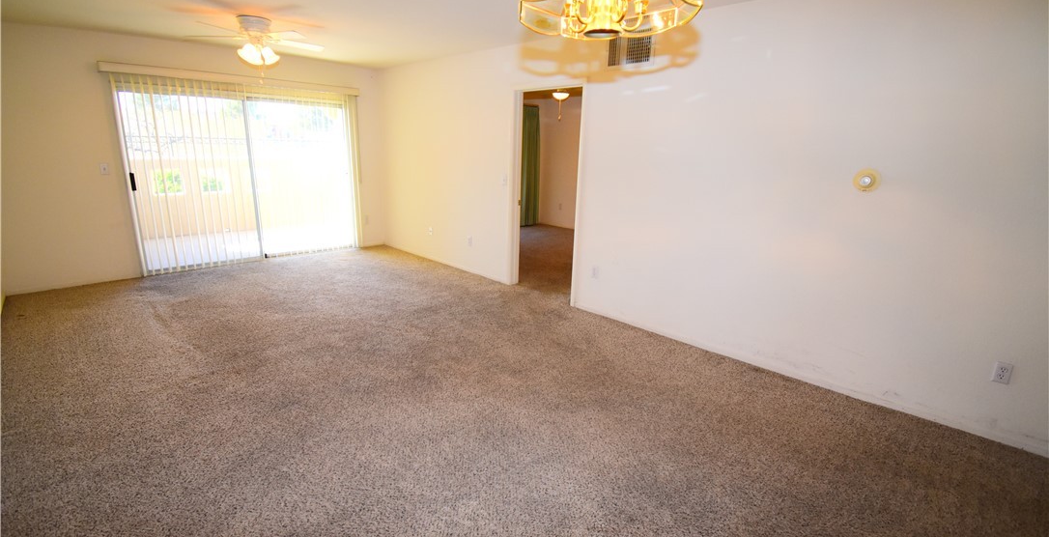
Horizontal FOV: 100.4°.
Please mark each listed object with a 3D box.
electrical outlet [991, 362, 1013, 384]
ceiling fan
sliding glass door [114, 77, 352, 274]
[{"bbox_3d":[2.535,0.557,2.318,0.071,0.115,0.010,16,20,41],"label":"electrical outlet"},{"bbox_3d":[-2.224,-1.878,3.639,1.080,0.380,1.080,8,16,20],"label":"ceiling fan"},{"bbox_3d":[-3.268,-1.095,5.357,0.120,2.040,2.430,16,20,41],"label":"sliding glass door"}]

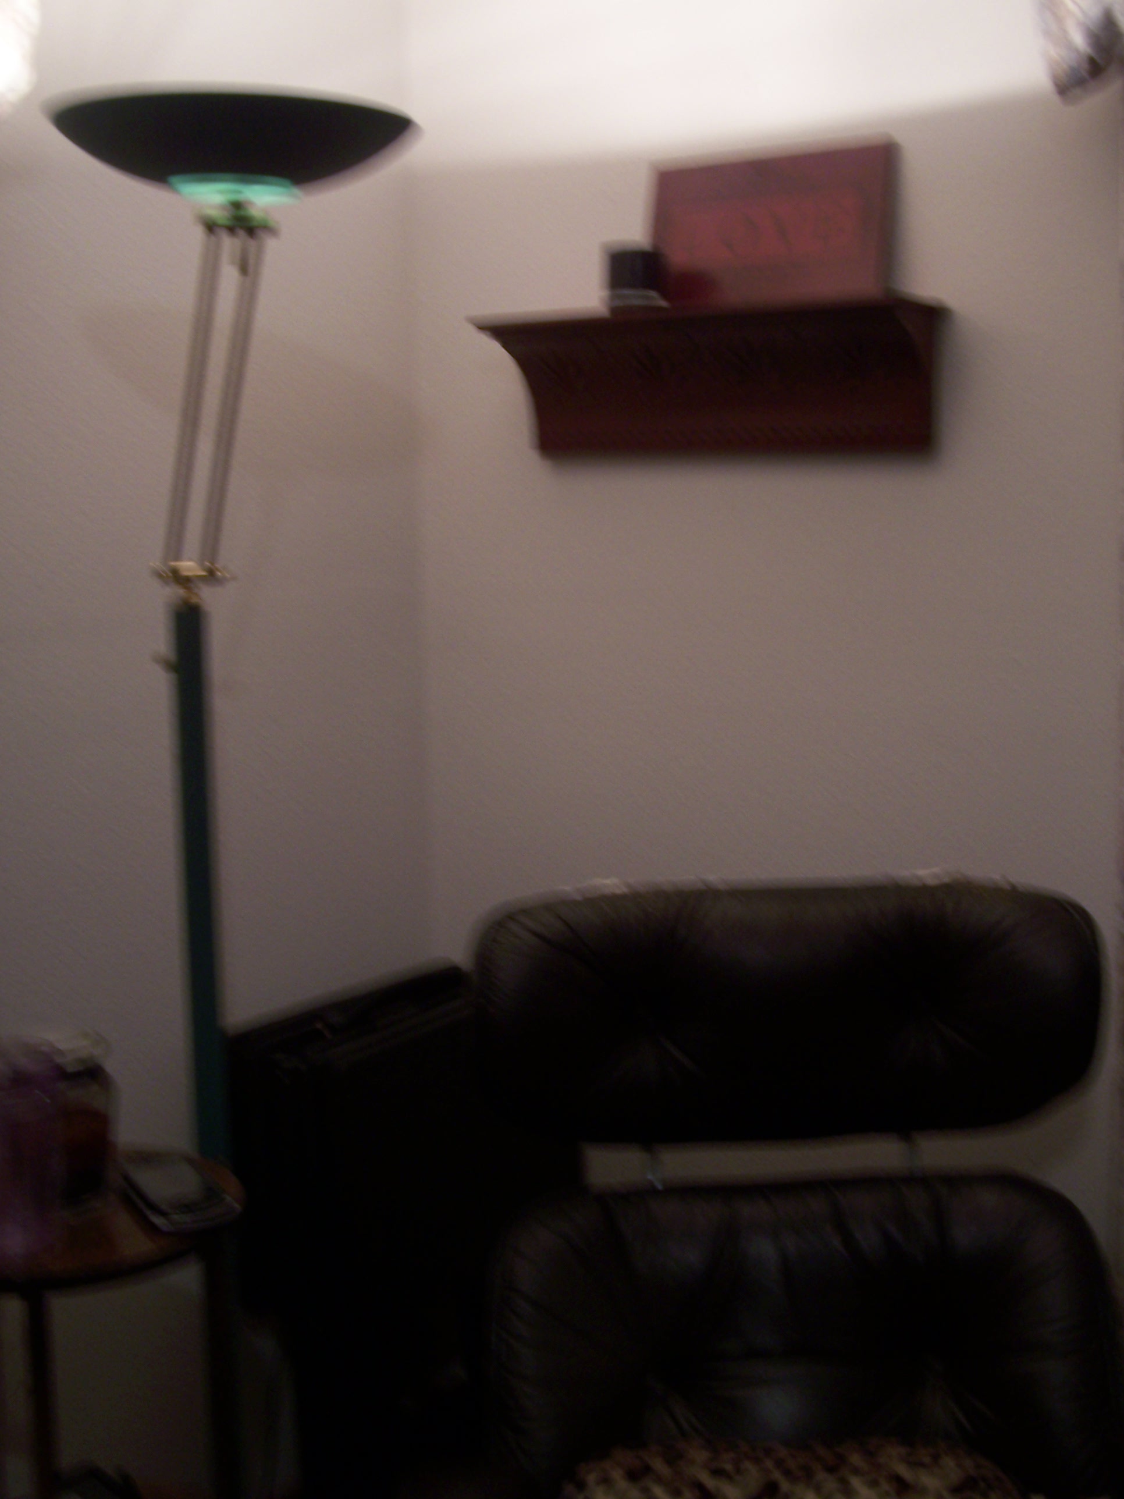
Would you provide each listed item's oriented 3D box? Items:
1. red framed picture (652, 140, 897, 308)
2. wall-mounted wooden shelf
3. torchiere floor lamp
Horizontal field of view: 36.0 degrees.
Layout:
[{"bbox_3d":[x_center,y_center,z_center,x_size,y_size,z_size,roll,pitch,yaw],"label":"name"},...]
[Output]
[{"bbox_3d":[0.269,-0.683,2.294,0.341,0.207,0.022,6,3,32],"label":"red framed picture"},{"bbox_3d":[0.181,-0.487,2.320,0.620,0.185,0.156,6,11,32],"label":"wall-mounted wooden shelf"},{"bbox_3d":[-0.353,0.170,2.056,0.396,1.755,0.396,6,11,32],"label":"torchiere floor lamp"}]

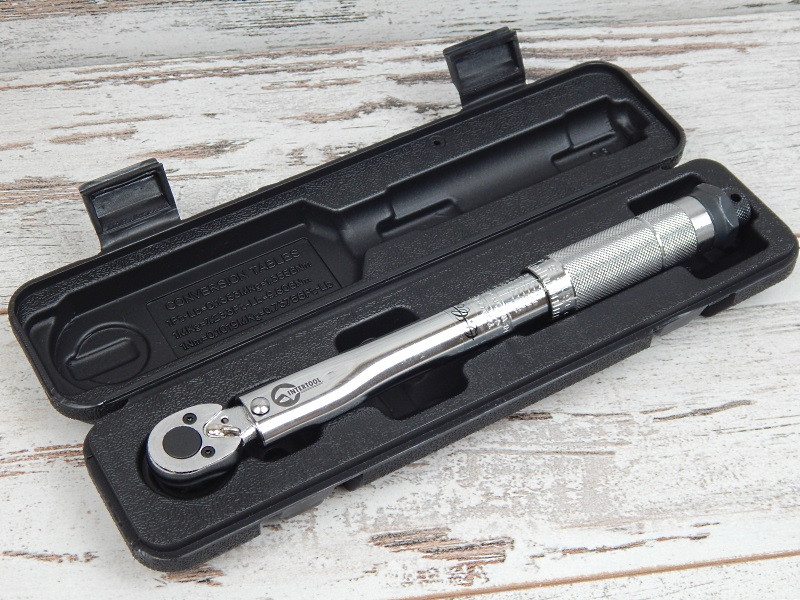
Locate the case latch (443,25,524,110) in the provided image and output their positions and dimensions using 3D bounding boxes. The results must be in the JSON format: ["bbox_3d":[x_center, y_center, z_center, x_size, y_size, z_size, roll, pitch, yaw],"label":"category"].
[{"bbox_3d":[0.040,-0.110,0.666,0.035,0.031,0.009,-24,27,-17],"label":"case latch"}]

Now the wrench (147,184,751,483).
[{"bbox_3d":[0.029,0.012,0.585,0.280,0.030,0.028,-24,55,-17],"label":"wrench"}]

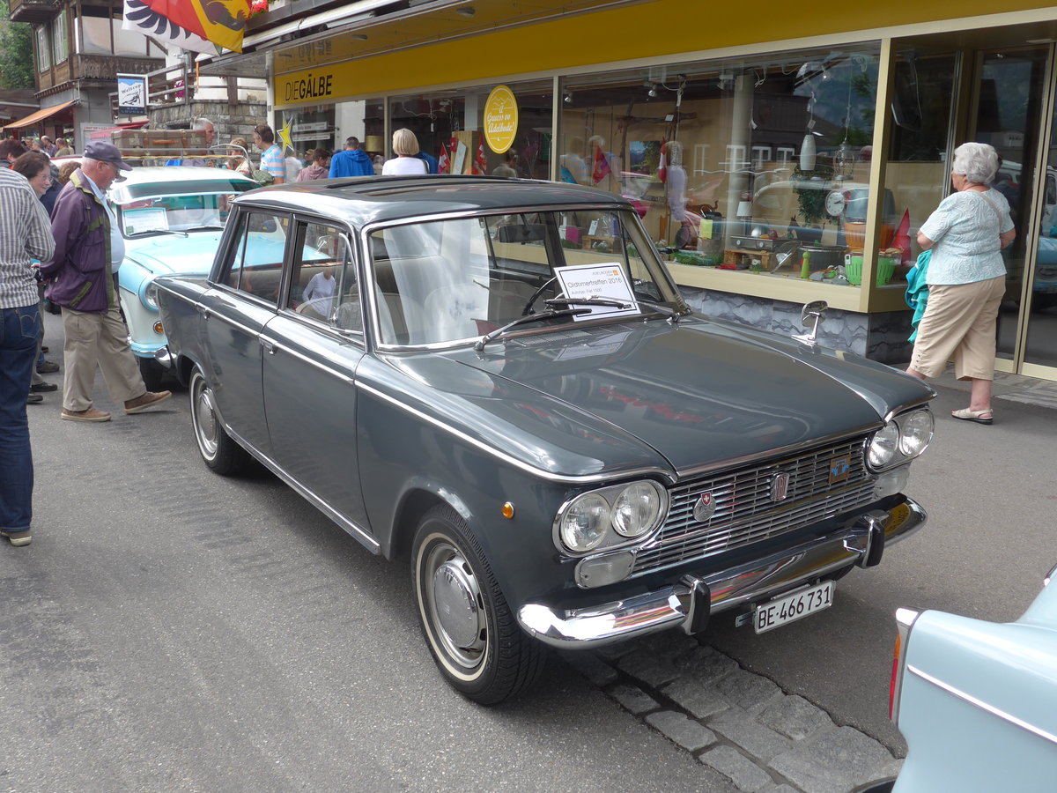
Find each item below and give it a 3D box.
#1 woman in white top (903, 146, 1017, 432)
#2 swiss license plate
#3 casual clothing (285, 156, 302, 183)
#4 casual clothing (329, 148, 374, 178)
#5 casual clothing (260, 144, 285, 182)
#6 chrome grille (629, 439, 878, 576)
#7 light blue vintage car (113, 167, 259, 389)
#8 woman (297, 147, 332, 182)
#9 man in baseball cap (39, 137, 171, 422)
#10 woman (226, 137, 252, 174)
[{"bbox_3d":[2.441,-0.637,5.850,0.500,1.560,0.540,12,17,40],"label":"woman in white top"},{"bbox_3d":[0.727,0.571,2.822,0.300,0.080,0.012,-10,17,-32],"label":"swiss license plate"},{"bbox_3d":[-2.746,-2.444,12.081,0.460,0.700,0.280,-1,13,-6],"label":"casual clothing"},{"bbox_3d":[-1.985,-2.420,11.683,0.540,0.720,0.320,1,13,3],"label":"casual clothing"},{"bbox_3d":[-2.450,-2.089,10.083,0.300,0.720,0.460,-3,14,-14],"label":"casual clothing"},{"bbox_3d":[0.654,0.263,2.849,0.930,0.240,0.075,-10,17,-32],"label":"chrome grille"},{"bbox_3d":[-2.583,-1.040,7.882,1.490,1.460,3.360,-9,17,-32],"label":"light blue vintage car"},{"bbox_3d":[-2.380,-1.988,11.682,0.460,1.580,0.320,6,15,23],"label":"woman"},{"bbox_3d":[-2.449,-0.663,6.010,0.730,1.640,0.520,2,13,8],"label":"man in baseball cap"},{"bbox_3d":[-3.070,-1.951,11.186,0.340,1.620,0.480,-12,18,-43],"label":"woman"}]

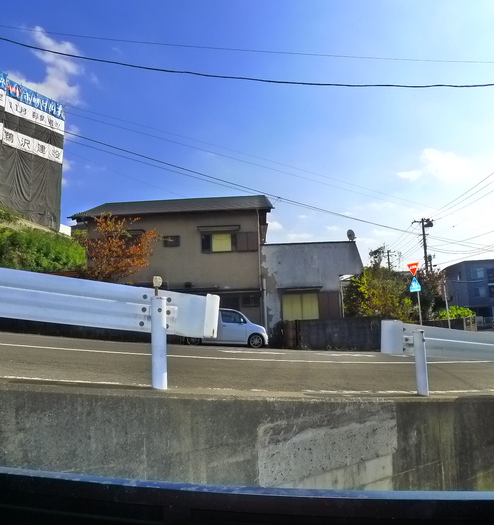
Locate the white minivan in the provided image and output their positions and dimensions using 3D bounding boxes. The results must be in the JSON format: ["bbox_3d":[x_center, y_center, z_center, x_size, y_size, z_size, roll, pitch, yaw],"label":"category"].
[{"bbox_3d":[-0.867,2.593,19.128,3.400,1.520,1.475,2,-8,0],"label":"white minivan"}]

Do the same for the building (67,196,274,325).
[{"bbox_3d":[-2.848,0.466,25.080,9.100,7.700,7.400,-2,-8,6],"label":"building"}]

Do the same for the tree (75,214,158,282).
[{"bbox_3d":[-5.325,-0.148,19.931,3.100,3.650,2.700,-1,-8,0],"label":"tree"}]

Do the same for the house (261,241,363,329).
[{"bbox_3d":[3.147,1.865,23.594,4.600,4.600,6.000,-2,-8,6],"label":"house"}]

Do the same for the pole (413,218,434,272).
[{"bbox_3d":[16.934,1.503,45.192,1.900,11.470,0.900,-1,-8,0],"label":"pole"}]

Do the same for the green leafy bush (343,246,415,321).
[{"bbox_3d":[6.053,1.479,22.297,3.100,4.300,2.800,-1,-8,0],"label":"green leafy bush"}]

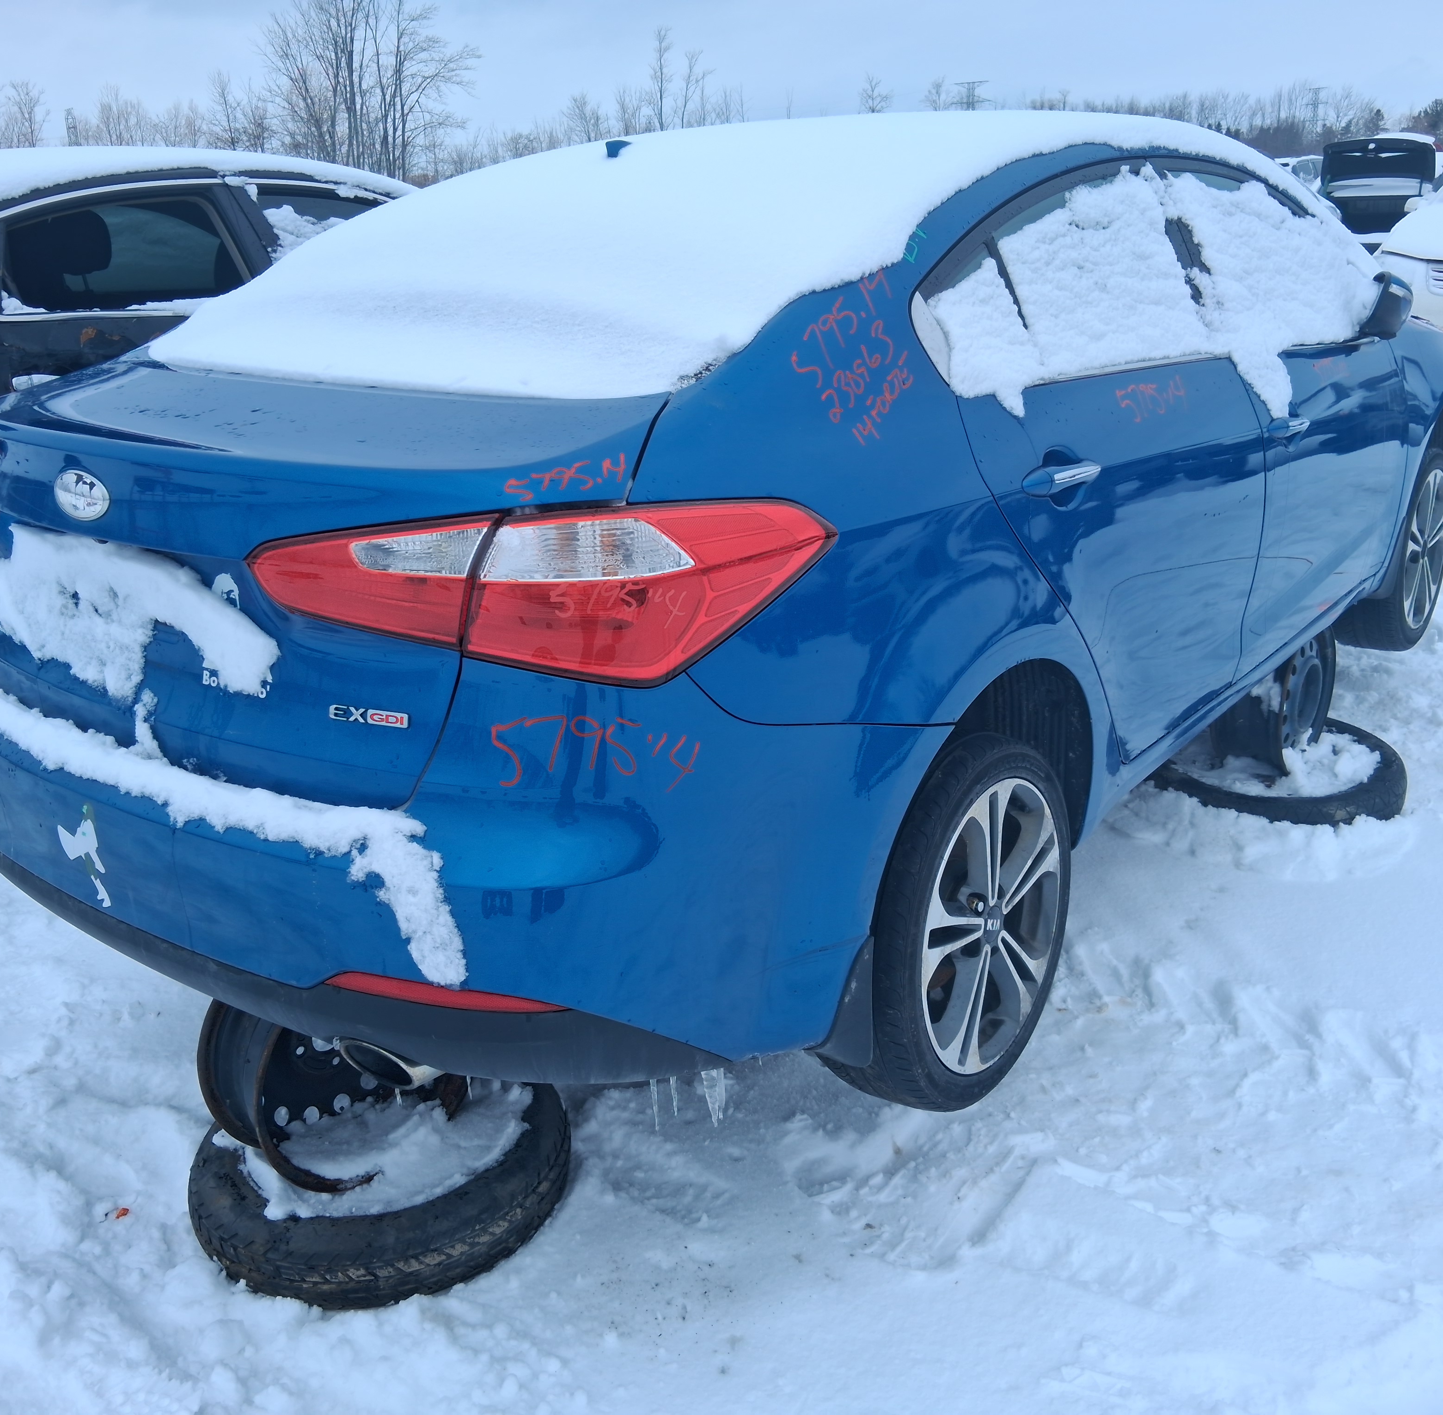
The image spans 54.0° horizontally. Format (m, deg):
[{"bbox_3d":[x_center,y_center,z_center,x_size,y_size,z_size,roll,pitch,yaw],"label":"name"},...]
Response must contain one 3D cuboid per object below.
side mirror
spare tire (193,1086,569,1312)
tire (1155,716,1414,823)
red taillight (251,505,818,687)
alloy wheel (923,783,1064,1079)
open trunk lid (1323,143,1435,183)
[{"bbox_3d":[1.500,-0.910,3.188,0.118,0.158,0.200,1,20,11],"label":"side mirror"},{"bbox_3d":[-0.527,0.706,2.228,0.580,0.130,0.580,-2,19,1],"label":"spare tire"},{"bbox_3d":[1.308,0.161,3.362,0.585,0.130,0.585,11,27,36],"label":"tire"},{"bbox_3d":[-0.210,-0.141,1.635,0.705,0.195,0.205,-3,20,0],"label":"red taillight"},{"bbox_3d":[0.364,0.333,2.266,0.180,0.468,0.468,8,22,37],"label":"alloy wheel"},{"bbox_3d":[7.785,-6.466,16.800,1.280,0.500,0.420,10,23,30],"label":"open trunk lid"}]

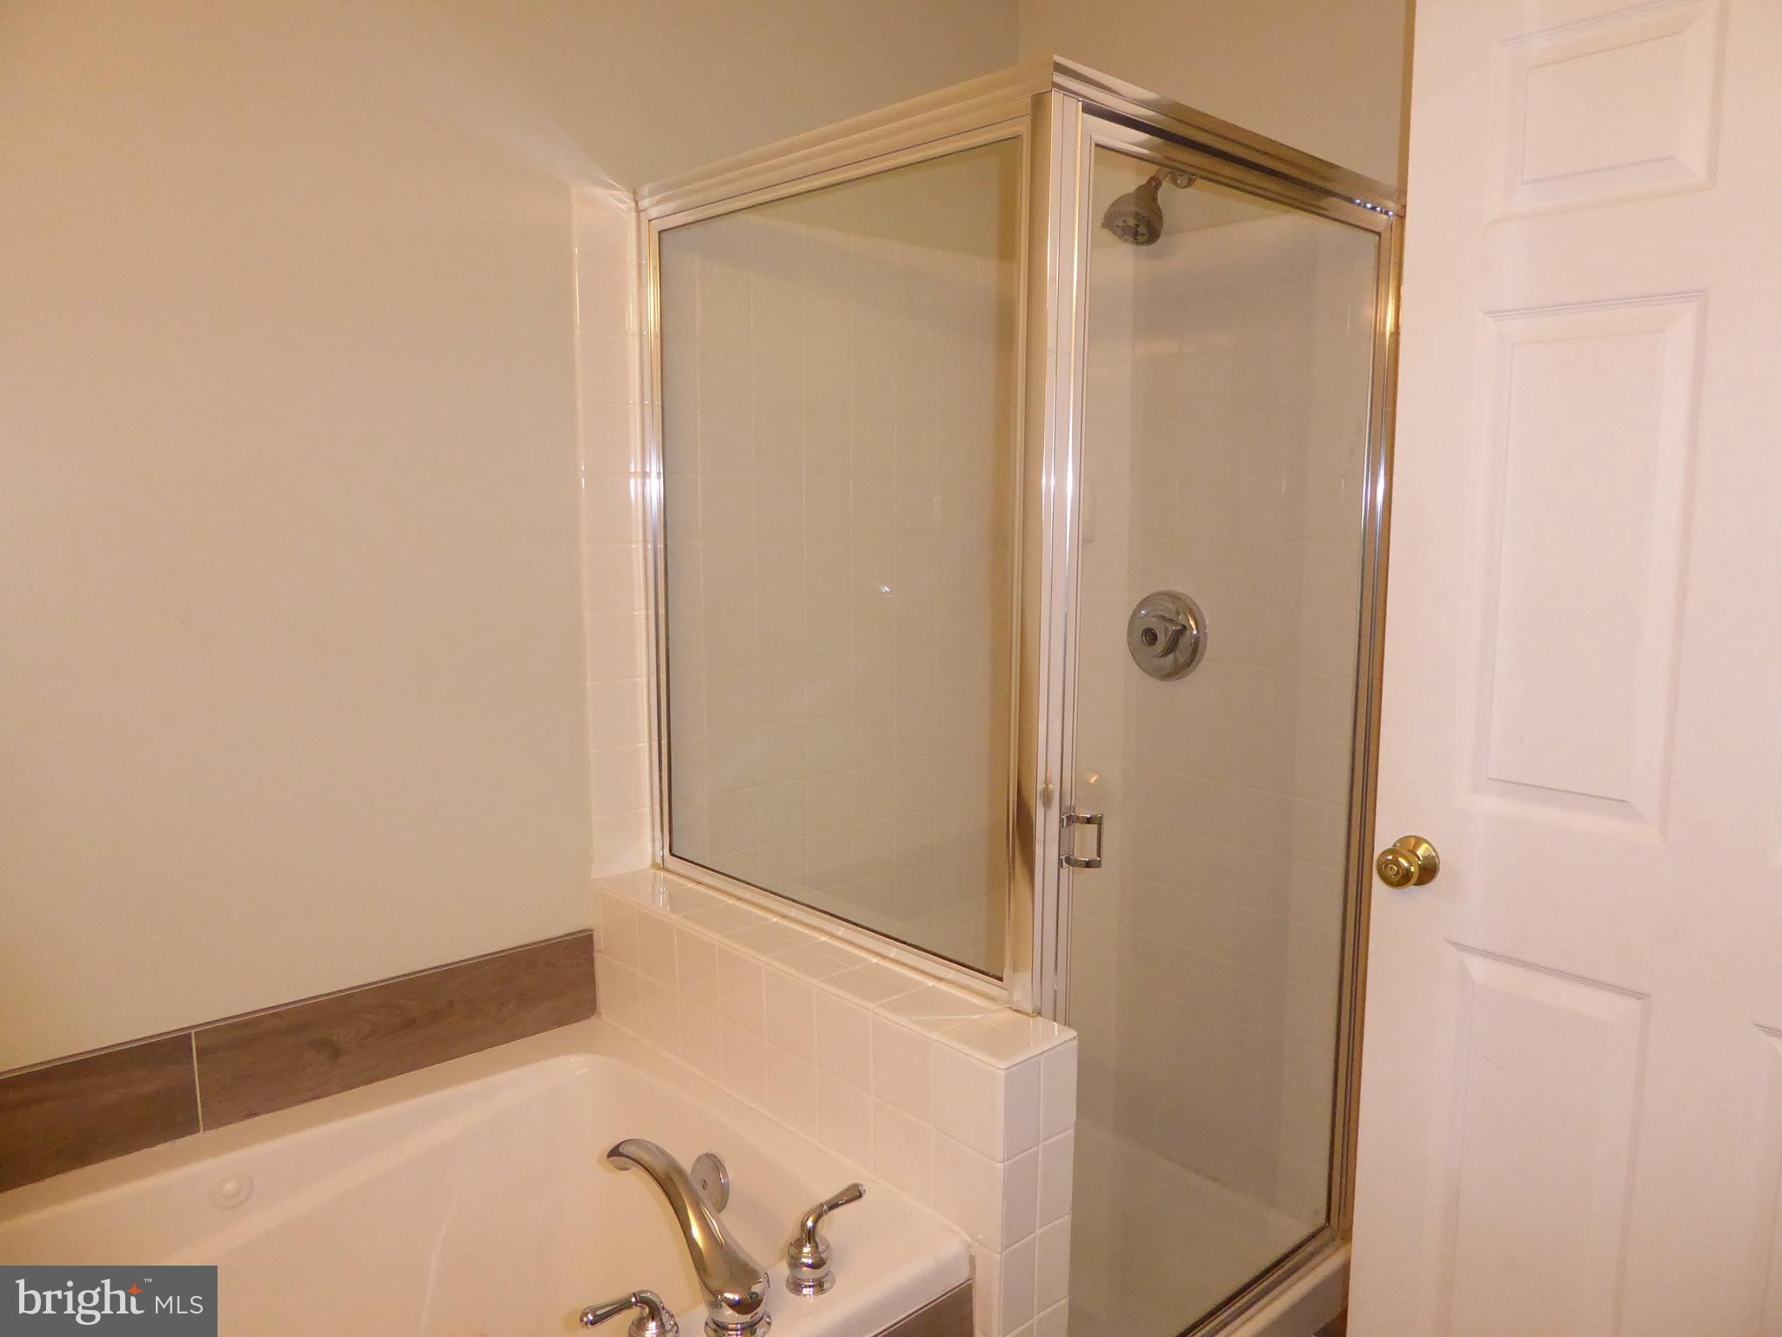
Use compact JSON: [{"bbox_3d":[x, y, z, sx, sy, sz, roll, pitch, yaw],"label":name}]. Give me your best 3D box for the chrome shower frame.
[{"bbox_3d":[0.207,0.130,2.116,0.871,1.766,0.855,-7,11,-42],"label":"chrome shower frame"}]

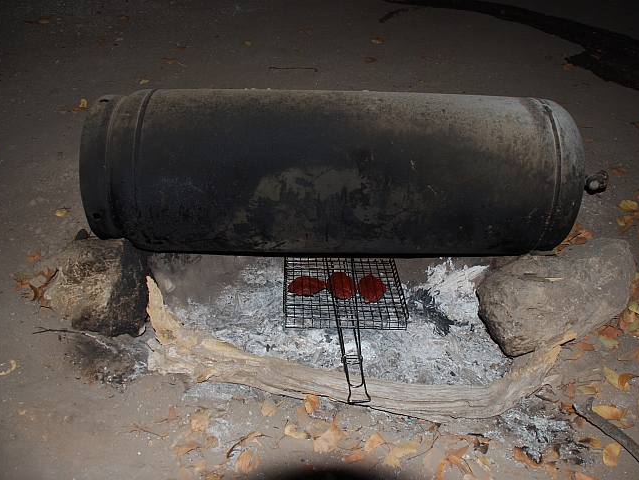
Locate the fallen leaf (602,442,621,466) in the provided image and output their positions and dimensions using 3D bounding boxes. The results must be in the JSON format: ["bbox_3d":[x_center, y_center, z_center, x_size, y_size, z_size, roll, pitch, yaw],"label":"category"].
[{"bbox_3d":[0.649,0.477,1.197,0.045,0.012,0.057,35,54,29],"label":"fallen leaf"}]

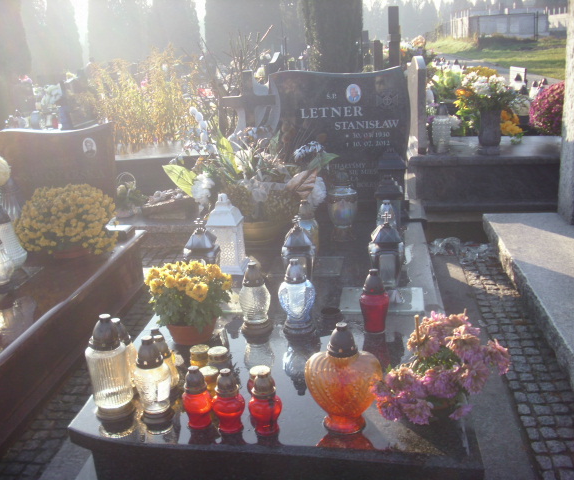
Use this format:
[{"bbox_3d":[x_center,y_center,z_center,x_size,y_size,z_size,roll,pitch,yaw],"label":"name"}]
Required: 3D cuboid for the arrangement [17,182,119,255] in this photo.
[{"bbox_3d":[-1.187,-0.099,3.711,0.550,0.360,0.500,-1,16,7],"label":"arrangement"}]

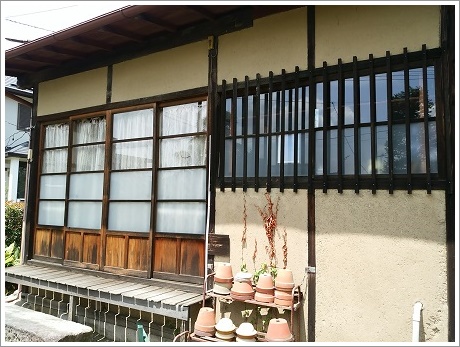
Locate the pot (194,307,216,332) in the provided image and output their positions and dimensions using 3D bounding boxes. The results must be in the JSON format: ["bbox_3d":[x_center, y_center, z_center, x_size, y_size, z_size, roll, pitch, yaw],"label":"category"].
[{"bbox_3d":[-0.183,1.121,2.627,0.161,0.177,0.161,1,-4,0],"label":"pot"}]

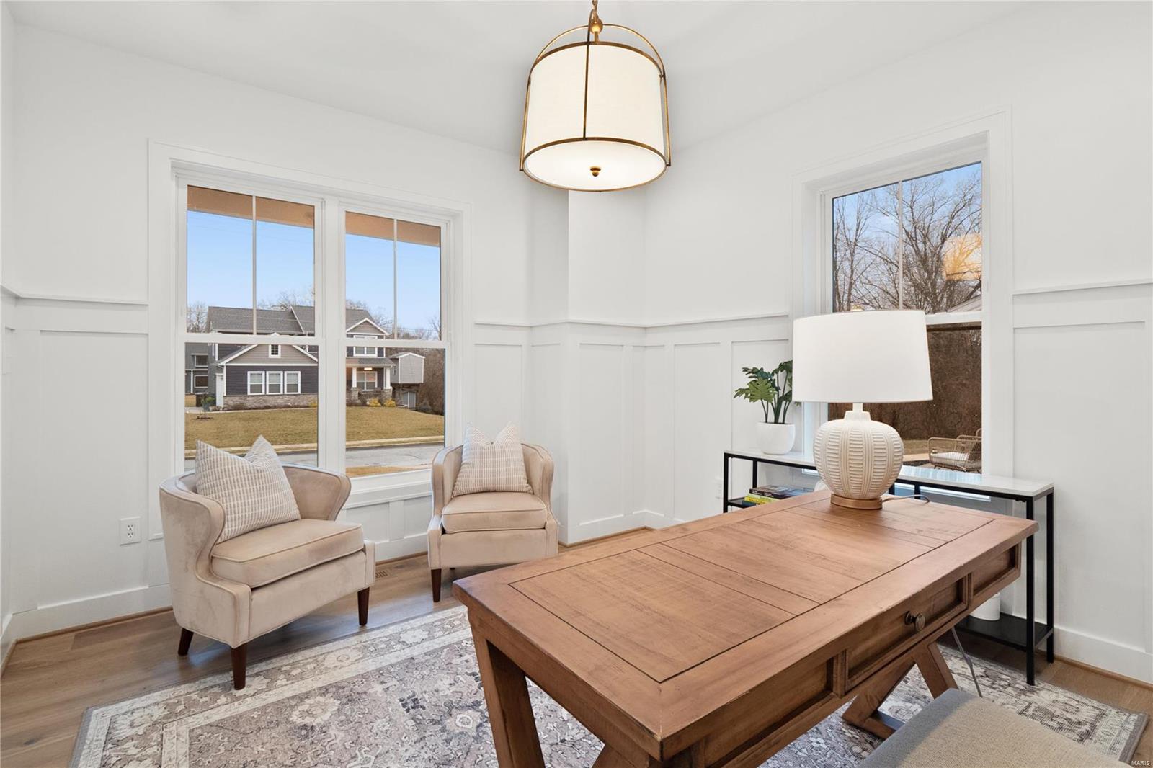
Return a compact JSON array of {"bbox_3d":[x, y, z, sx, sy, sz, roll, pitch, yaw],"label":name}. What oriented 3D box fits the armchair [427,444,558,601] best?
[{"bbox_3d":[-0.494,0.760,3.035,0.660,0.740,0.670,0,2,-10],"label":"armchair"}]

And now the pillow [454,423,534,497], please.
[{"bbox_3d":[-0.530,0.470,3.205,0.450,0.440,0.150,0,-16,-10],"label":"pillow"}]

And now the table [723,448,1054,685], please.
[{"bbox_3d":[1.412,0.767,2.551,0.280,0.740,1.370,-1,2,-40],"label":"table"}]

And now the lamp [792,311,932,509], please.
[{"bbox_3d":[0.970,0.088,1.756,0.420,0.645,0.420,1,2,29],"label":"lamp"}]

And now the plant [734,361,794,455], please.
[{"bbox_3d":[1.122,0.136,2.903,0.410,0.500,0.390,0,2,21],"label":"plant"}]

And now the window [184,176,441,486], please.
[{"bbox_3d":[-1.462,-0.229,3.079,1.430,1.680,0.090,-1,2,-35],"label":"window"}]

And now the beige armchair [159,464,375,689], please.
[{"bbox_3d":[-1.408,0.781,2.355,0.670,0.740,0.660,1,2,29],"label":"beige armchair"}]

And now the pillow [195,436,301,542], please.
[{"bbox_3d":[-1.577,0.490,2.452,0.150,0.430,0.430,-18,-7,28],"label":"pillow"}]

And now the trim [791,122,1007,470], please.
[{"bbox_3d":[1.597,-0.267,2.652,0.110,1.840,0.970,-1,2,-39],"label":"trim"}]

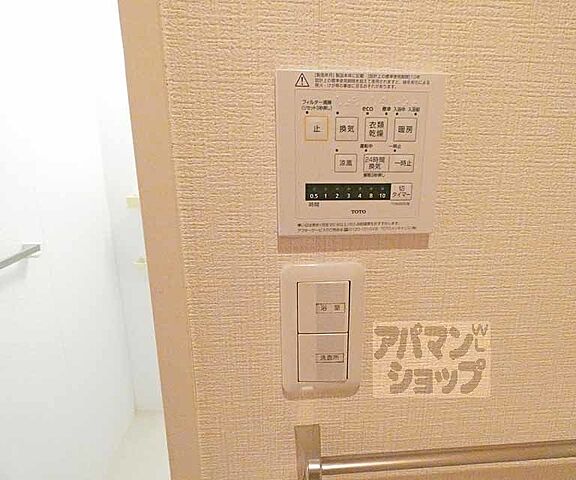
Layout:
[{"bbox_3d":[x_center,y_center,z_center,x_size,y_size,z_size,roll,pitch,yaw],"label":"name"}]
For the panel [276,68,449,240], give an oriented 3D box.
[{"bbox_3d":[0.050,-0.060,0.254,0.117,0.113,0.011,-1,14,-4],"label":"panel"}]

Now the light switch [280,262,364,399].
[{"bbox_3d":[0.028,0.078,0.283,0.070,0.120,0.010,-1,14,-4],"label":"light switch"}]

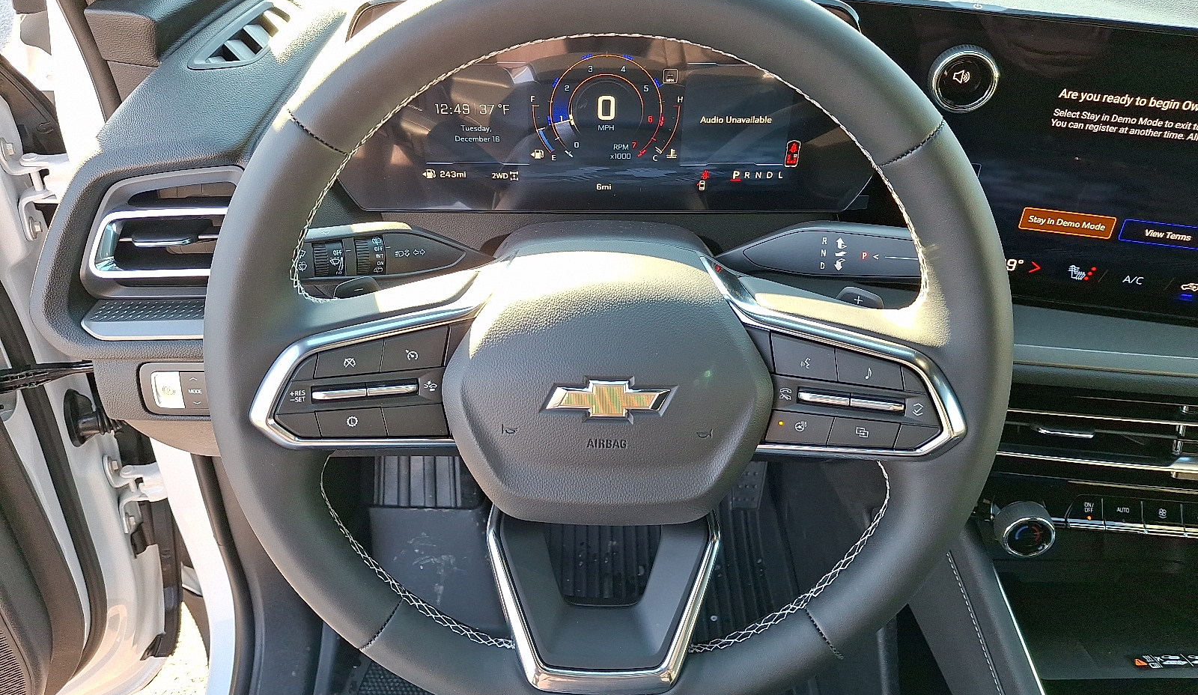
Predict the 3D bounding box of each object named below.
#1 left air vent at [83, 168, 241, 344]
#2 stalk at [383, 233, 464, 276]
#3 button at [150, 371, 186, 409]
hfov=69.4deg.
[{"bbox_3d":[-0.281,-0.064,0.586,0.116,0.110,0.048,0,15,0],"label":"left air vent"},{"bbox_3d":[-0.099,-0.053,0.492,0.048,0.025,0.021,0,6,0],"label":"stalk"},{"bbox_3d":[-0.292,0.028,0.590,0.024,0.027,0.009,0,18,0],"label":"button"}]

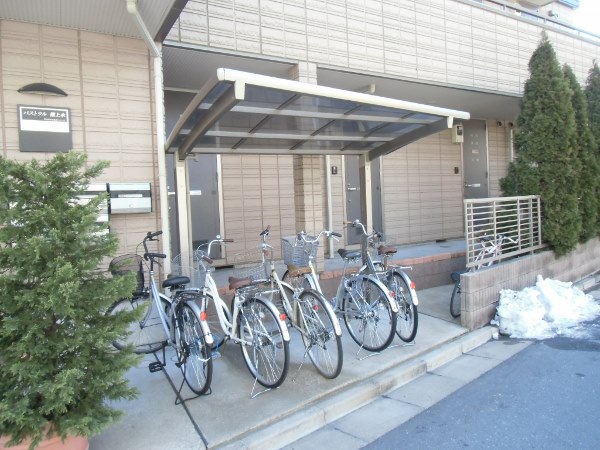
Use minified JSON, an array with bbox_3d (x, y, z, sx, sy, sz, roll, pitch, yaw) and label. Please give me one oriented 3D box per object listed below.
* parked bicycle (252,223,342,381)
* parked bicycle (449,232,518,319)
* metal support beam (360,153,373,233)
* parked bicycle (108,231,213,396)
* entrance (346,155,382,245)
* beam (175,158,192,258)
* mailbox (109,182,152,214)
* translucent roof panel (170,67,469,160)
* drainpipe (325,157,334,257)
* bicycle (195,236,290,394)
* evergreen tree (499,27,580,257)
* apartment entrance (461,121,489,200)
[{"bbox_3d":[-0.111,0.636,3.549,0.670,1.116,1.543,-4,3,-27],"label":"parked bicycle"},{"bbox_3d":[2.154,0.575,4.995,1.462,0.893,0.538,-5,4,-40],"label":"parked bicycle"},{"bbox_3d":[0.878,0.056,5.606,0.090,1.970,0.100,-4,3,-29],"label":"metal support beam"},{"bbox_3d":[-1.129,0.677,3.402,0.690,1.137,1.543,-5,4,-36],"label":"parked bicycle"},{"bbox_3d":[1.083,-0.841,7.149,0.850,2.300,0.120,-4,3,-29],"label":"entrance"},{"bbox_3d":[-1.238,0.215,4.420,0.095,1.930,0.100,-4,3,-29],"label":"beam"},{"bbox_3d":[-1.628,-0.255,3.994,0.379,0.278,0.162,-4,4,-30],"label":"mailbox"},{"bbox_3d":[0.310,-0.941,4.210,2.950,0.420,1.900,-4,3,-29],"label":"translucent roof panel"},{"bbox_3d":[0.448,-0.627,6.521,0.070,2.300,0.070,-4,3,-29],"label":"drainpipe"},{"bbox_3d":[-0.599,0.673,3.440,0.690,1.096,1.543,-5,4,-35],"label":"bicycle"},{"bbox_3d":[3.469,-1.009,5.988,1.137,3.532,1.137,-5,4,-39],"label":"evergreen tree"},{"bbox_3d":[3.620,-1.006,8.557,0.830,2.320,0.120,-4,3,-29],"label":"apartment entrance"}]

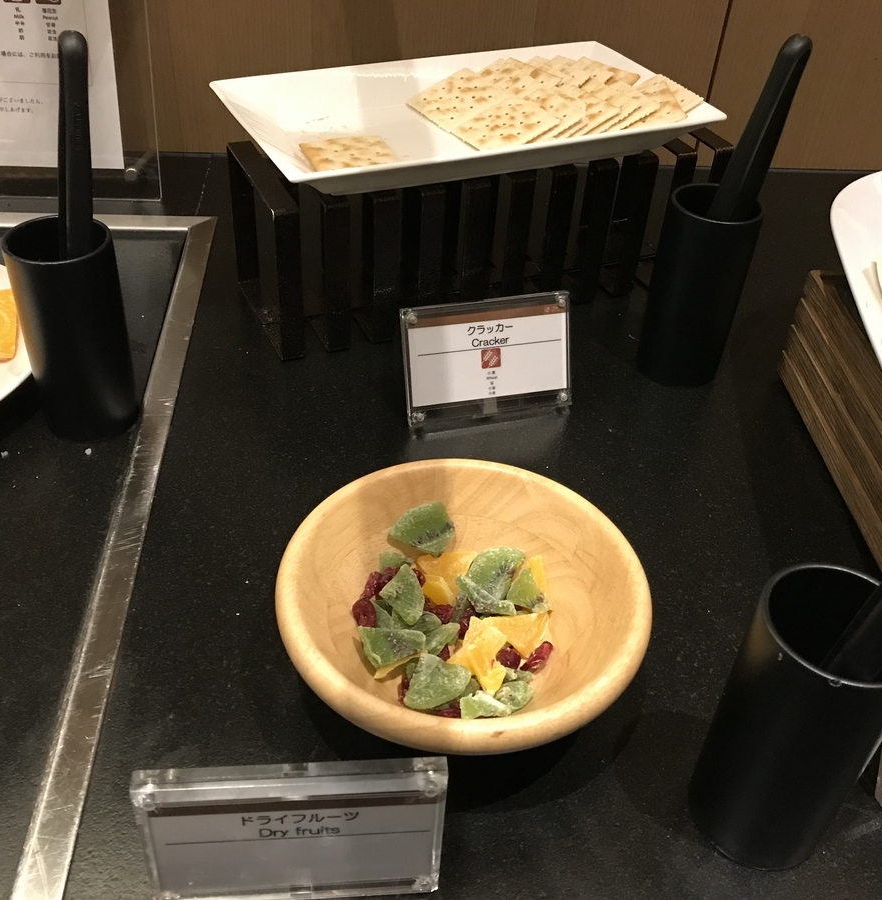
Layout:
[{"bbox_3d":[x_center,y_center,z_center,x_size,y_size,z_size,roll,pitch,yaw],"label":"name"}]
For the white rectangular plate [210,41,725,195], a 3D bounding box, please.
[{"bbox_3d":[0.017,-0.205,0.603,0.281,0.029,0.148,-15,43,-22],"label":"white rectangular plate"}]

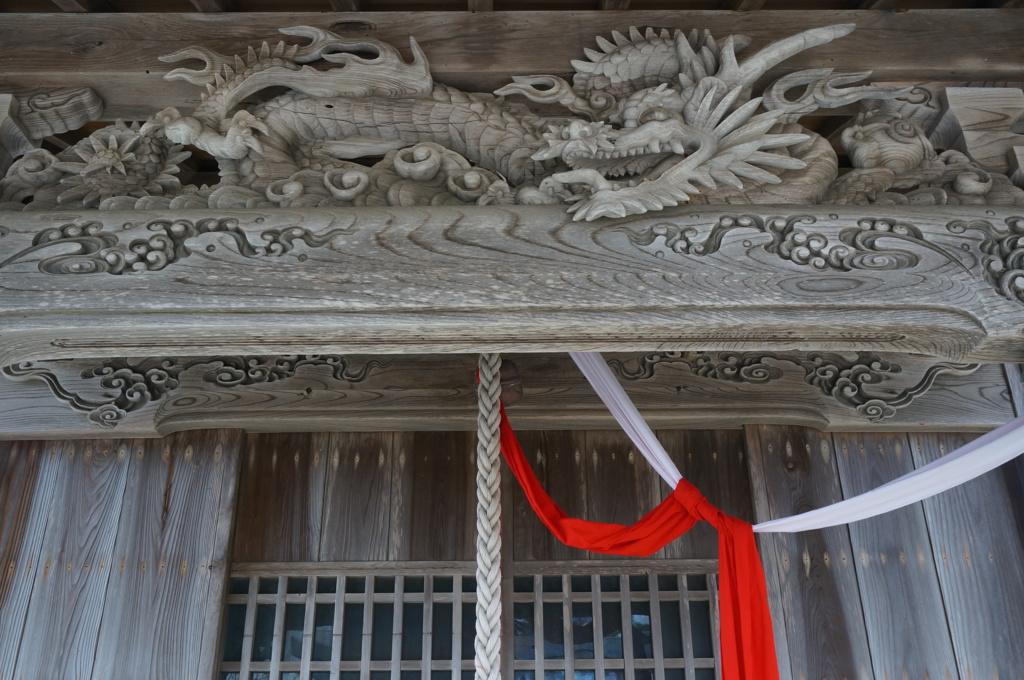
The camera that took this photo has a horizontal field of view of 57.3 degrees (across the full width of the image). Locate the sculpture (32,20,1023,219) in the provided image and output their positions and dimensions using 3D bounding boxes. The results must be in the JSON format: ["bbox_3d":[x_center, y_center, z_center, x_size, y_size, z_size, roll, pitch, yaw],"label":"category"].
[{"bbox_3d":[-0.058,-0.561,2.463,2.560,0.618,0.360,0,-25,0],"label":"sculpture"}]

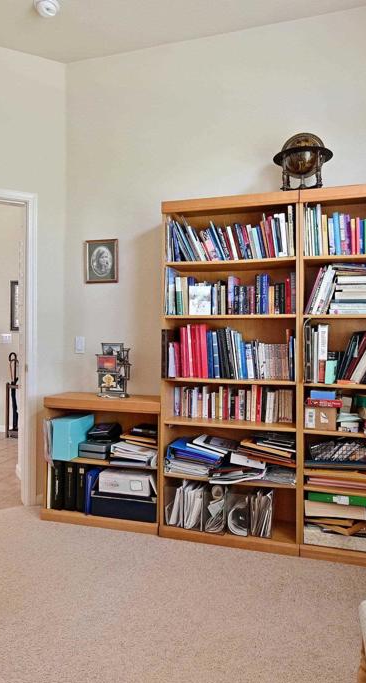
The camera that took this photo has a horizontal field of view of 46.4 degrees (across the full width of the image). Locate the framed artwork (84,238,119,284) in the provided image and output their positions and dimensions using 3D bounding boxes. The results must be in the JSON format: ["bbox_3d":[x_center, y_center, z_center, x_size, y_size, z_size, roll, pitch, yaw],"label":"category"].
[{"bbox_3d":[-0.539,-0.531,2.855,0.237,0.286,0.020,0,1,16],"label":"framed artwork"}]

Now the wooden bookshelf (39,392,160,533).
[{"bbox_3d":[-0.456,0.723,2.671,0.767,0.749,0.290,0,1,16],"label":"wooden bookshelf"}]

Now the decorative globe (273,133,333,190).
[{"bbox_3d":[0.659,-0.965,2.335,0.316,0.352,0.316,0,1,16],"label":"decorative globe"}]

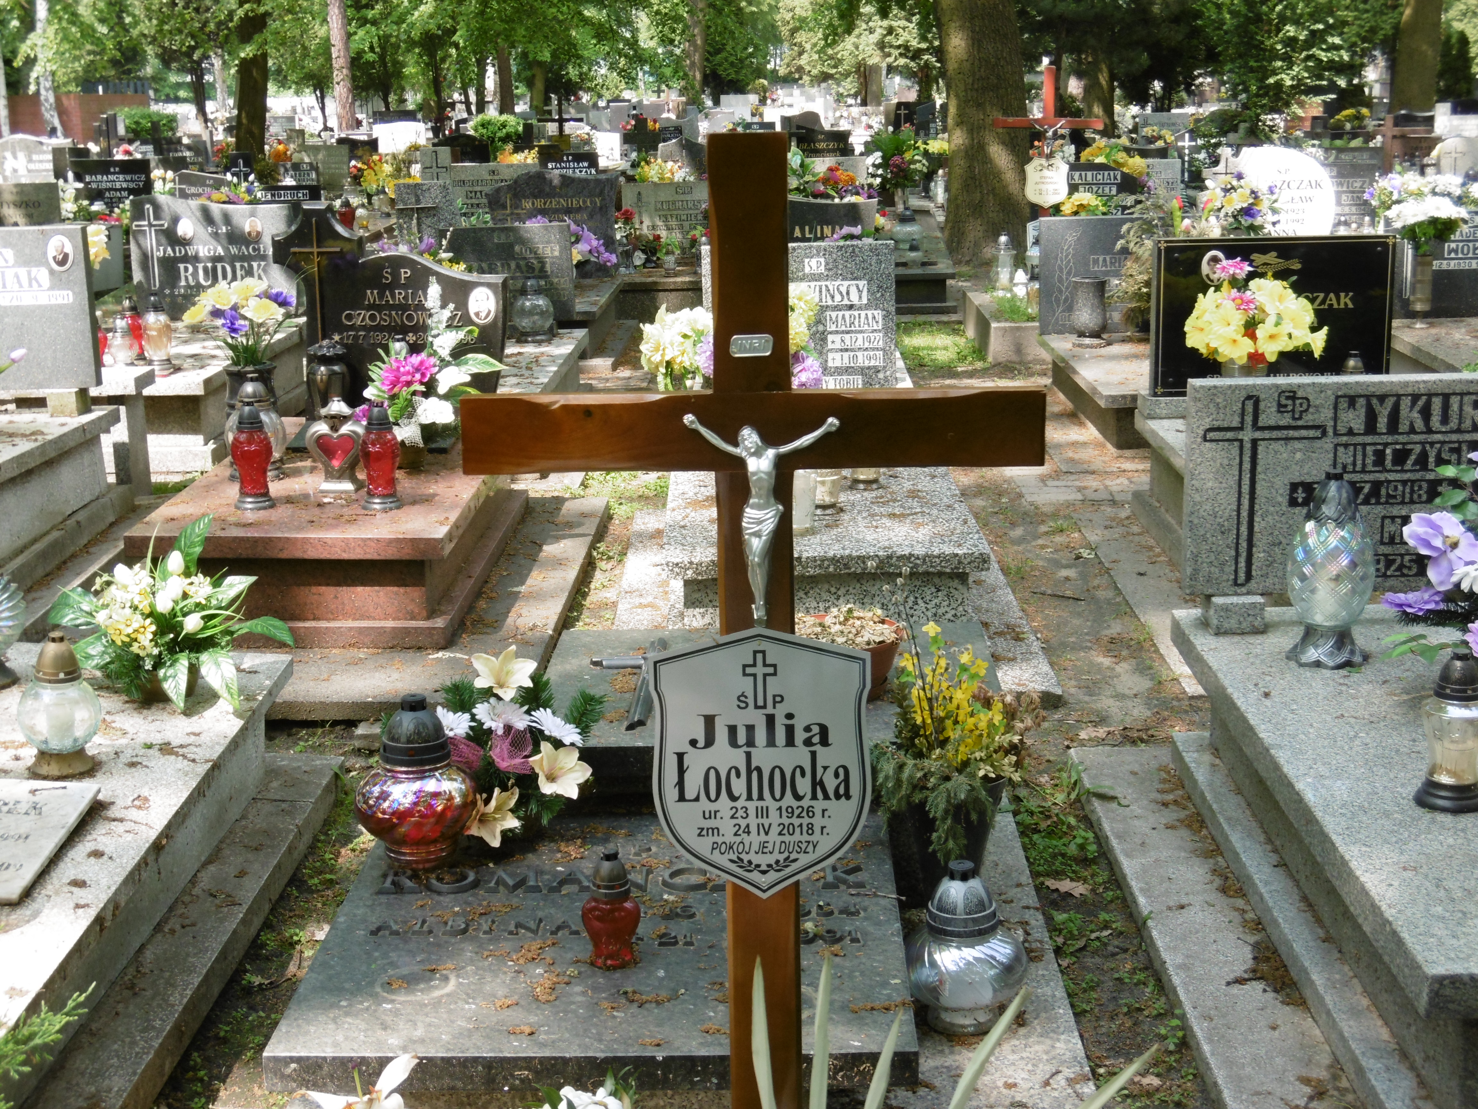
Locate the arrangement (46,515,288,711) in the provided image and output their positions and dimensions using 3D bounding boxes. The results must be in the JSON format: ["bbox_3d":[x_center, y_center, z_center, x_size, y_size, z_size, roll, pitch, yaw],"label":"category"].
[{"bbox_3d":[-1.128,0.108,4.295,0.472,0.359,0.380,-1,13,1],"label":"arrangement"}]

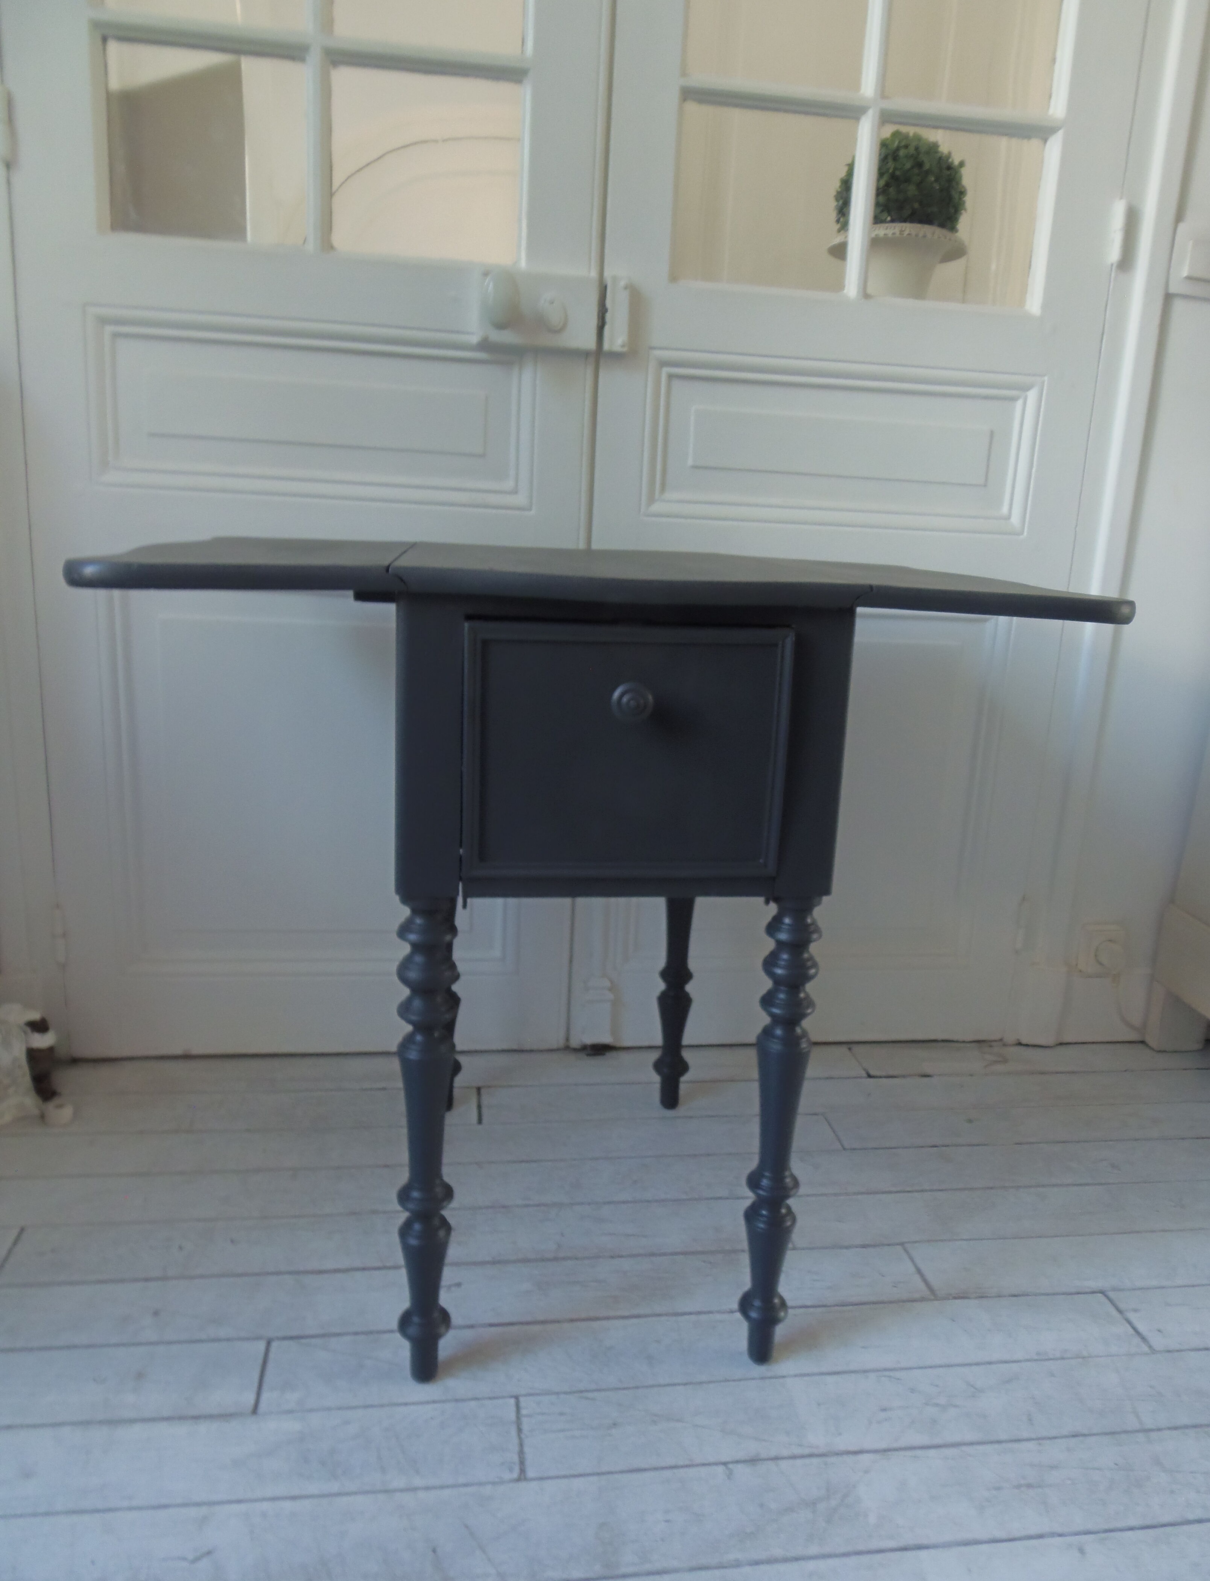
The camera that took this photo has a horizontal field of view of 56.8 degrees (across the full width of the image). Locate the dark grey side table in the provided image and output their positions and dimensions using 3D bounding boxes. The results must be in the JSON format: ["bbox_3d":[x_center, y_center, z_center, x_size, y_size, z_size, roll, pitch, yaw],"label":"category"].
[{"bbox_3d":[-0.025,0.128,1.178,0.815,0.723,0.589,1,14,-8],"label":"dark grey side table"}]

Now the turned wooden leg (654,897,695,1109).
[{"bbox_3d":[0.097,0.197,1.460,0.049,0.463,0.049,1,14,-8],"label":"turned wooden leg"}]

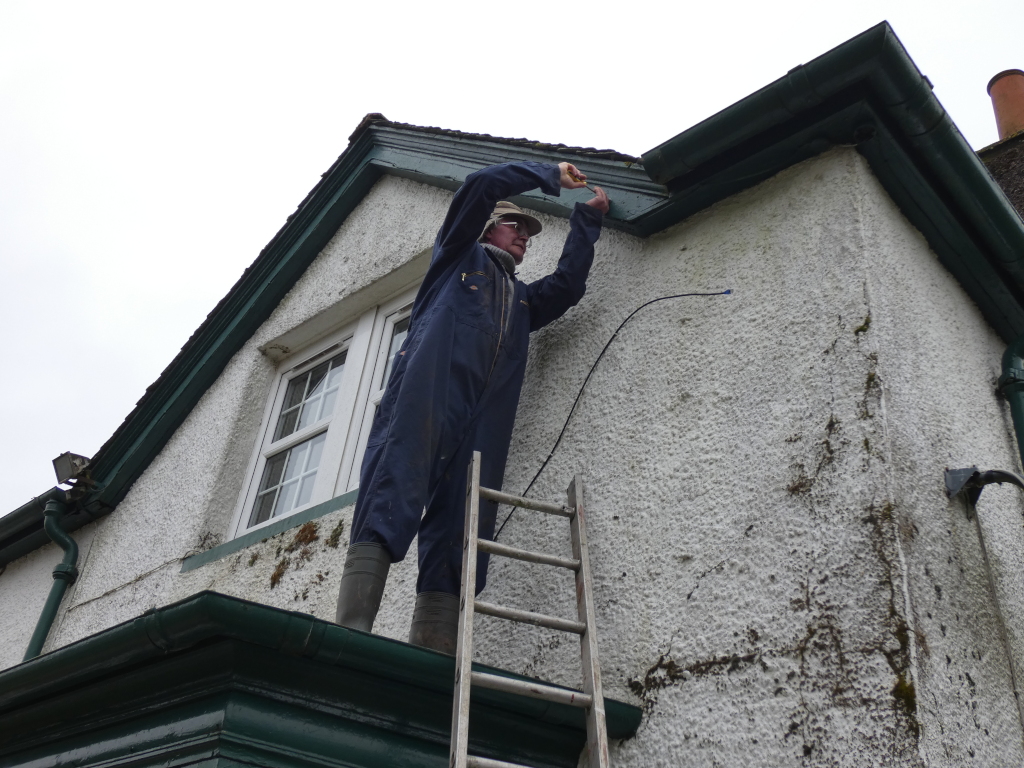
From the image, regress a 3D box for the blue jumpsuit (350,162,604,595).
[{"bbox_3d":[-0.075,-0.045,3.266,0.530,1.490,0.620,-25,-47,37],"label":"blue jumpsuit"}]

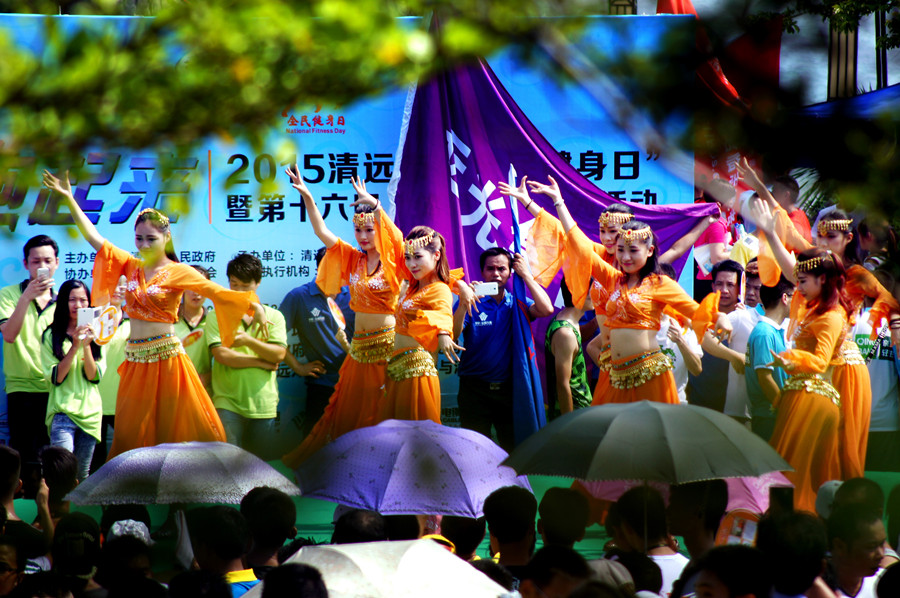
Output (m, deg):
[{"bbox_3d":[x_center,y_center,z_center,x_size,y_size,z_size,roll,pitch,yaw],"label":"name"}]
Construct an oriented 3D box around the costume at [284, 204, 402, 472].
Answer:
[{"bbox_3d":[-0.539,0.318,38.000,0.600,1.520,0.500,2,5,20],"label":"costume"}]

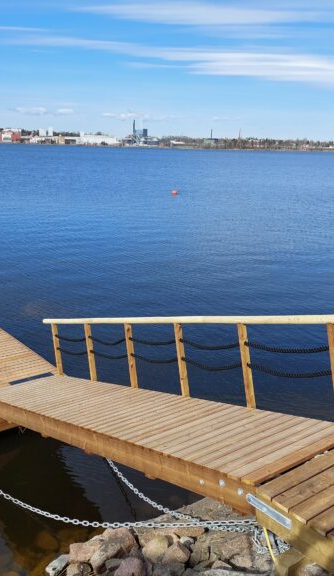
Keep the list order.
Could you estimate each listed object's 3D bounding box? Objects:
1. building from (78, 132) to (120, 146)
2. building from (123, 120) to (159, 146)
[{"bbox_3d":[-116.822,-253.255,908.138,67.833,22.611,45.000,-1,15,-7],"label":"building"},{"bbox_3d":[-45.023,-272.788,940.191,60.334,43.575,42.000,0,15,-3],"label":"building"}]

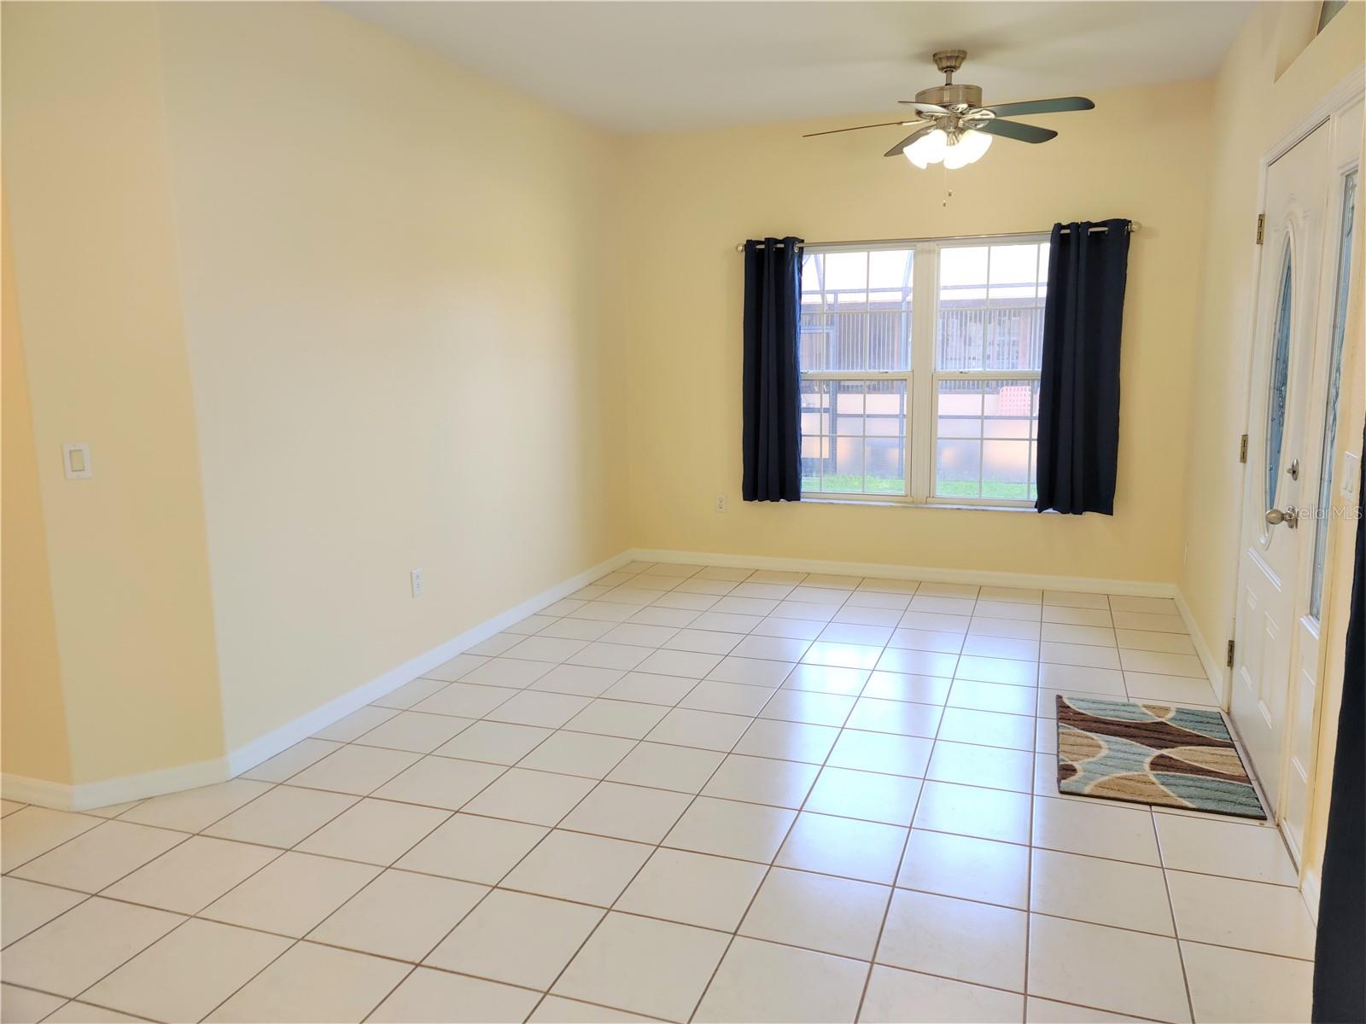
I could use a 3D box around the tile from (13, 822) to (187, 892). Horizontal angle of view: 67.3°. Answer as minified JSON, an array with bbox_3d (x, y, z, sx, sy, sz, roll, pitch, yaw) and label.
[{"bbox_3d":[-1.679,0.999,2.975,0.331,0.010,0.333,3,11,19],"label":"tile"}]

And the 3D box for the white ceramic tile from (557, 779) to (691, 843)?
[{"bbox_3d":[-0.171,0.939,3.217,0.333,0.010,0.337,3,11,20],"label":"white ceramic tile"}]

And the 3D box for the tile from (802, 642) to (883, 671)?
[{"bbox_3d":[0.736,0.661,4.701,0.336,0.010,0.340,3,10,19],"label":"tile"}]

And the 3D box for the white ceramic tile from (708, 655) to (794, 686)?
[{"bbox_3d":[0.299,0.695,4.442,0.329,0.010,0.340,3,11,19],"label":"white ceramic tile"}]

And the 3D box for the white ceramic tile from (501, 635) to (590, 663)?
[{"bbox_3d":[-0.651,0.651,4.859,0.333,0.010,0.337,3,11,20],"label":"white ceramic tile"}]

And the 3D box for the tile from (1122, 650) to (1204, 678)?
[{"bbox_3d":[2.127,0.673,4.571,0.333,0.010,0.337,3,11,20],"label":"tile"}]

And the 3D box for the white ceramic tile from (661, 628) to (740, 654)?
[{"bbox_3d":[0.103,0.630,4.938,0.334,0.010,0.337,3,11,20],"label":"white ceramic tile"}]

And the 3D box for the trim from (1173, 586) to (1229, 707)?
[{"bbox_3d":[2.391,0.575,4.780,0.015,0.085,1.694,3,11,19],"label":"trim"}]

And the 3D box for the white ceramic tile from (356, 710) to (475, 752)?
[{"bbox_3d":[-1.003,0.828,3.850,0.328,0.010,0.340,3,11,19],"label":"white ceramic tile"}]

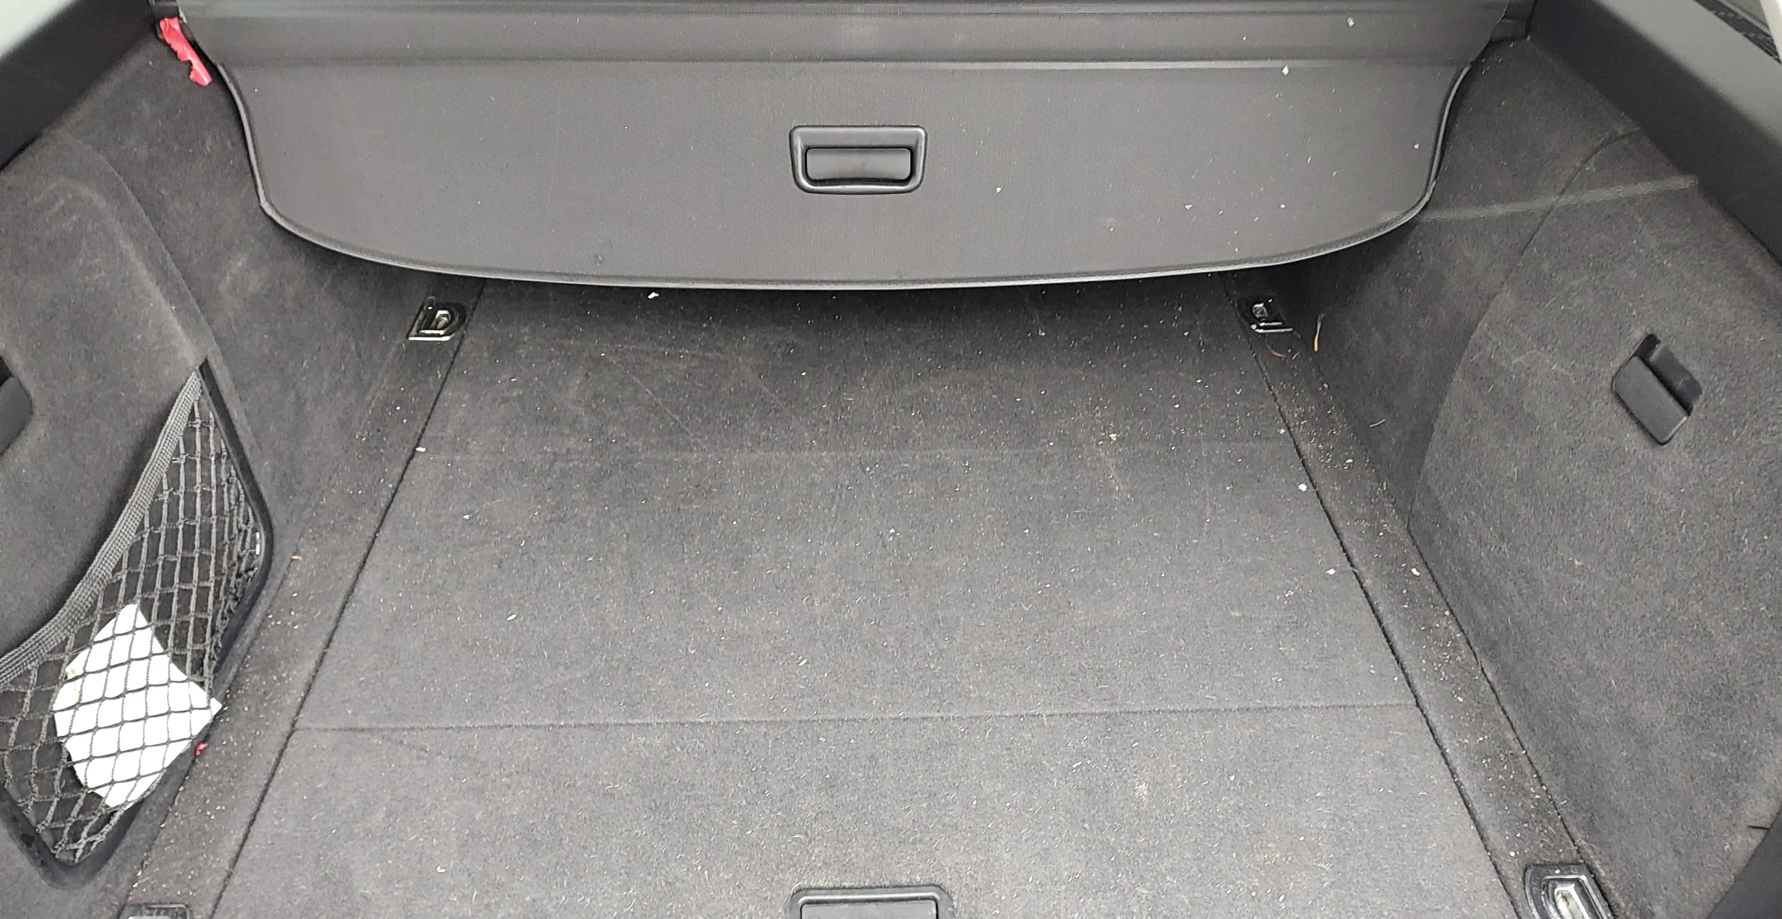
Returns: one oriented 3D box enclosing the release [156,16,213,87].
[{"bbox_3d":[-0.604,-0.348,1.011,0.022,0.070,0.018,-31,47,-12],"label":"release"}]

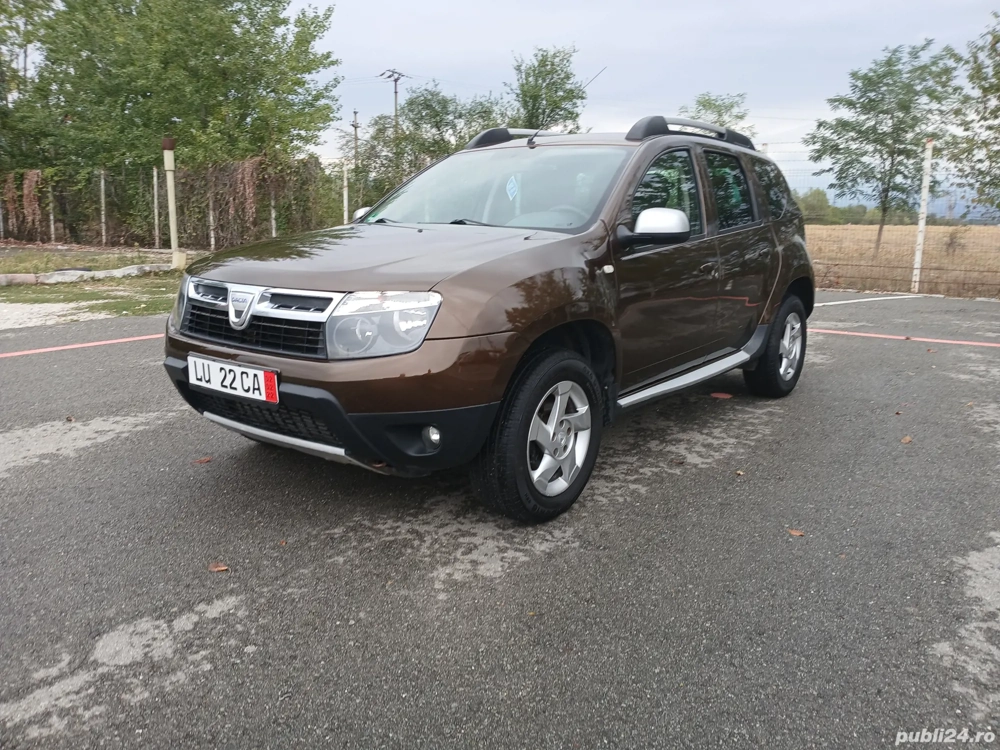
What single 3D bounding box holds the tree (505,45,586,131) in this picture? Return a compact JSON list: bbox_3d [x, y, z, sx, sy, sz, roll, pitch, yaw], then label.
[{"bbox_3d":[1.505,-7.722,25.968,3.300,6.932,3.200,0,12,0],"label":"tree"}]

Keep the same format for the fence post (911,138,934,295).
[{"bbox_3d":[6.742,-2.509,11.983,0.120,2.396,0.120,9,14,34],"label":"fence post"}]

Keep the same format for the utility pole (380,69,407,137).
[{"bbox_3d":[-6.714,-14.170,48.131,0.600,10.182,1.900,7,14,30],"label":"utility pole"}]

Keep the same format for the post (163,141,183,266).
[{"bbox_3d":[-6.729,-3.526,15.495,0.250,2.595,0.250,0,12,0],"label":"post"}]

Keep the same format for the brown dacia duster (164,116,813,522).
[{"bbox_3d":[0.401,-0.565,4.230,1.910,1.665,4.315,10,15,37],"label":"brown dacia duster"}]

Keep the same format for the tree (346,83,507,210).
[{"bbox_3d":[-2.797,-8.007,28.980,6.391,6.196,5.200,0,12,0],"label":"tree"}]

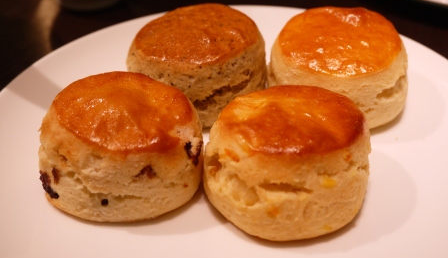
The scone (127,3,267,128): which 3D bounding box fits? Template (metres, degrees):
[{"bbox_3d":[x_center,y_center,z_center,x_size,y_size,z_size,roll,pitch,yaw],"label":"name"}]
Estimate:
[{"bbox_3d":[-0.012,-0.032,0.270,0.064,0.039,0.064,-1,37,0],"label":"scone"}]

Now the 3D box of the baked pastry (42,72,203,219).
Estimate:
[{"bbox_3d":[-0.041,0.005,0.224,0.063,0.038,0.063,-1,37,0],"label":"baked pastry"}]

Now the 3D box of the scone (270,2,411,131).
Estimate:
[{"bbox_3d":[0.052,-0.028,0.262,0.062,0.040,0.062,-1,37,0],"label":"scone"}]

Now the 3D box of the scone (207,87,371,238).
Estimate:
[{"bbox_3d":[0.024,0.009,0.216,0.063,0.038,0.063,-1,37,0],"label":"scone"}]

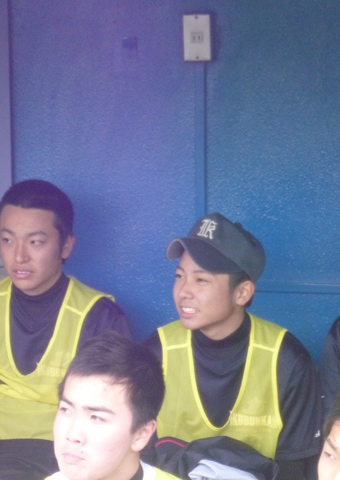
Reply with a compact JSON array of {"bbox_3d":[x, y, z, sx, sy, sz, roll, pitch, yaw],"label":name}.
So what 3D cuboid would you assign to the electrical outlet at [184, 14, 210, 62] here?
[{"bbox_3d":[0.069,-0.511,5.818,0.067,0.116,0.037,-1,12,4],"label":"electrical outlet"}]

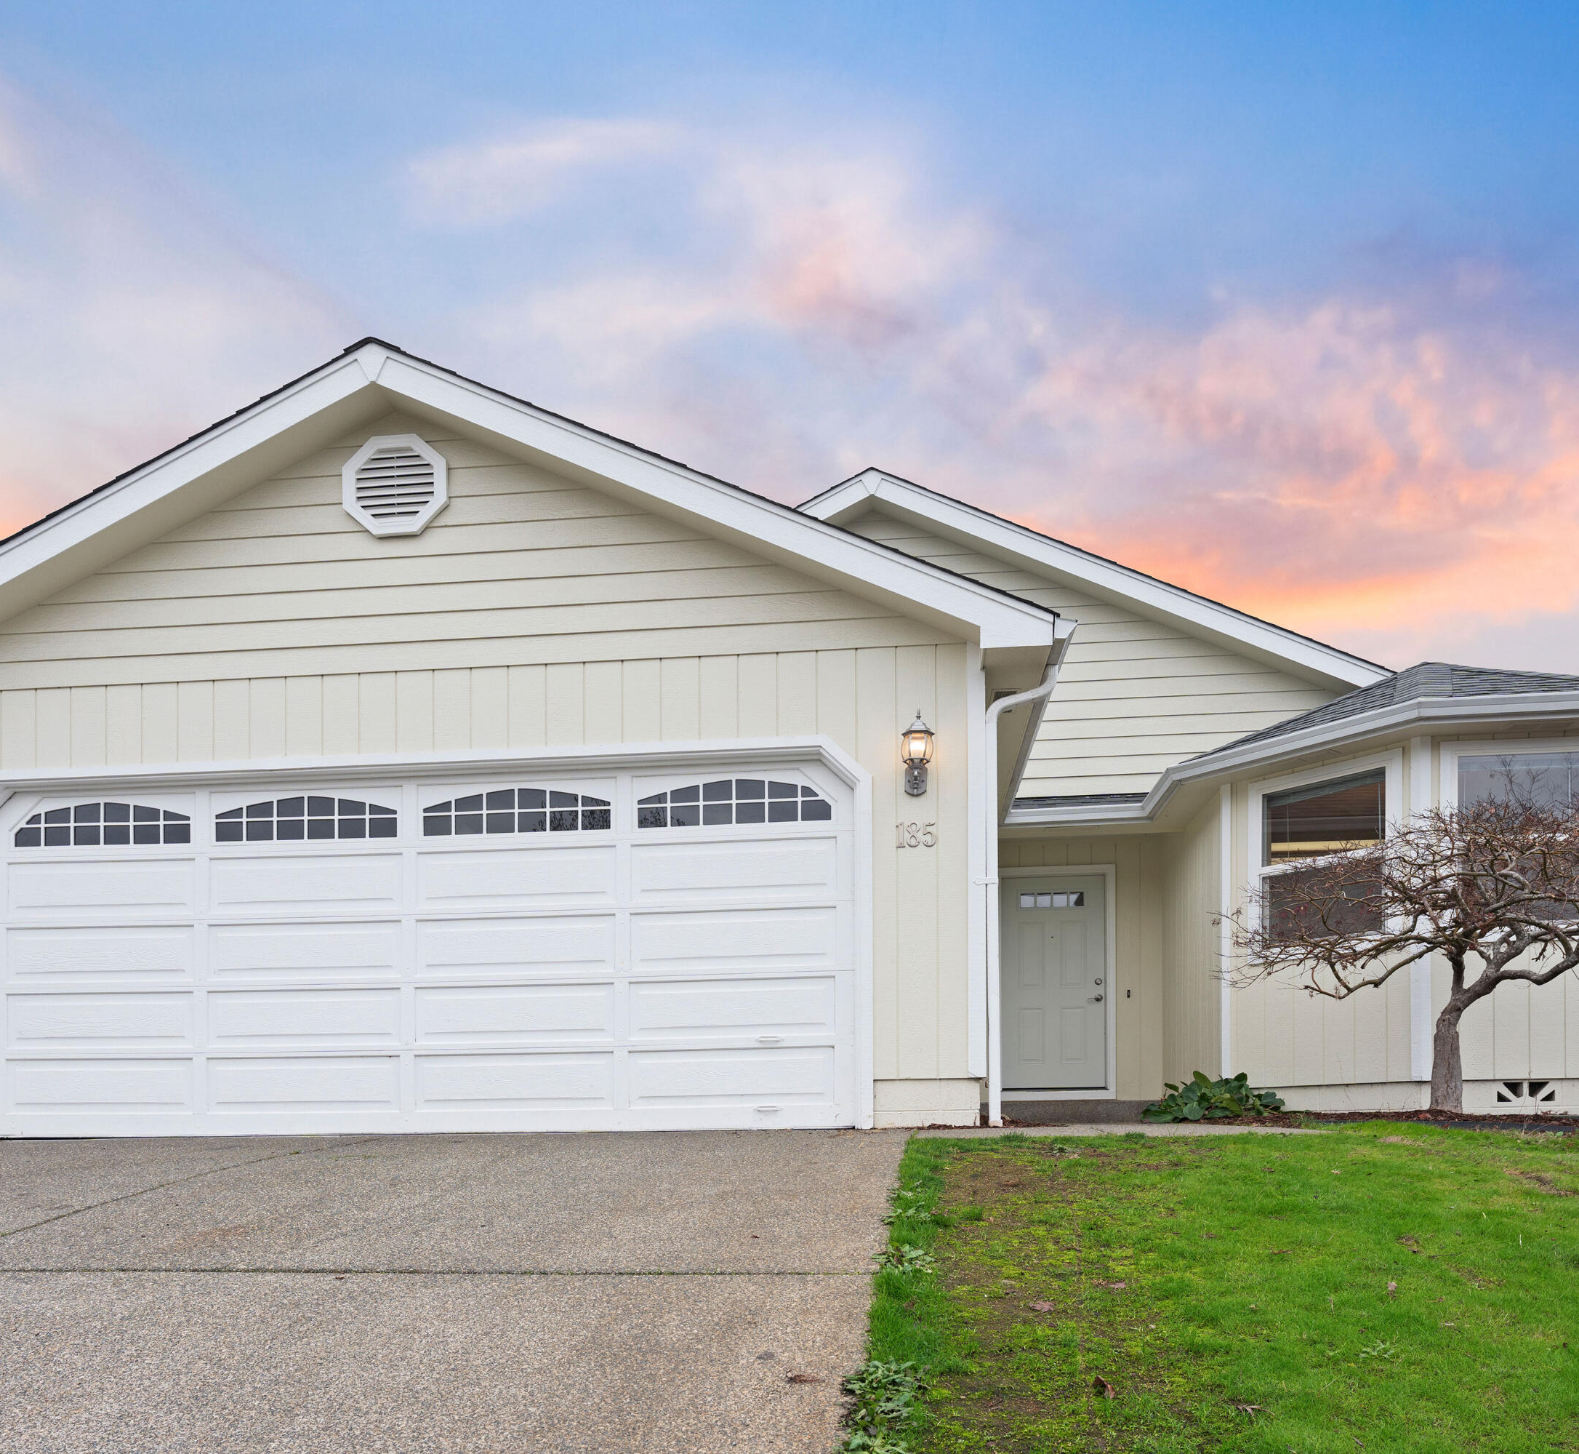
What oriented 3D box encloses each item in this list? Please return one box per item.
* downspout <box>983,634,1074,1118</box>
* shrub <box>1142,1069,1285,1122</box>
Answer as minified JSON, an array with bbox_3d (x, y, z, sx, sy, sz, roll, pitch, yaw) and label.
[{"bbox_3d":[1.235,0.810,6.120,0.400,2.600,0.170,0,0,5],"label":"downspout"},{"bbox_3d":[2.970,2.580,8.050,0.980,0.370,0.750,0,0,5],"label":"shrub"}]

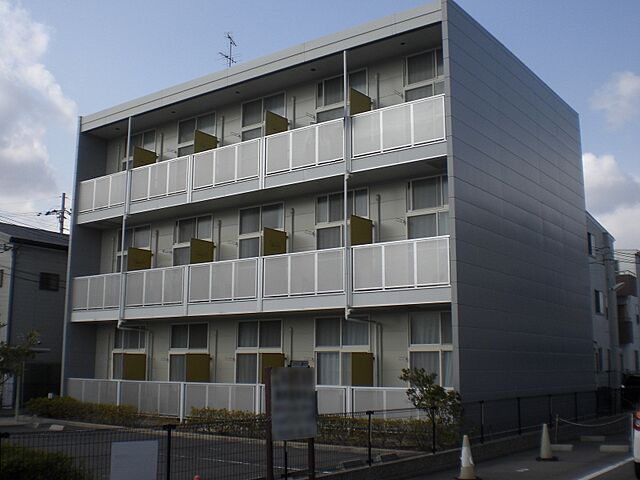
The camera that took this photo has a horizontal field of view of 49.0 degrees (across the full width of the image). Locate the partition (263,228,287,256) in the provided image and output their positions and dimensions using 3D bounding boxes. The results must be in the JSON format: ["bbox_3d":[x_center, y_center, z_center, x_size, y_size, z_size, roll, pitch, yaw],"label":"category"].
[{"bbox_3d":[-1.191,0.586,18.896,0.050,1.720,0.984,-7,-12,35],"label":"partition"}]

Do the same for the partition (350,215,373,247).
[{"bbox_3d":[1.052,0.297,17.338,0.050,1.720,0.997,-7,-12,35],"label":"partition"}]

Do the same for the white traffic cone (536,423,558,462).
[{"bbox_3d":[4.637,4.138,14.408,0.370,0.690,0.370,-7,-12,35],"label":"white traffic cone"}]

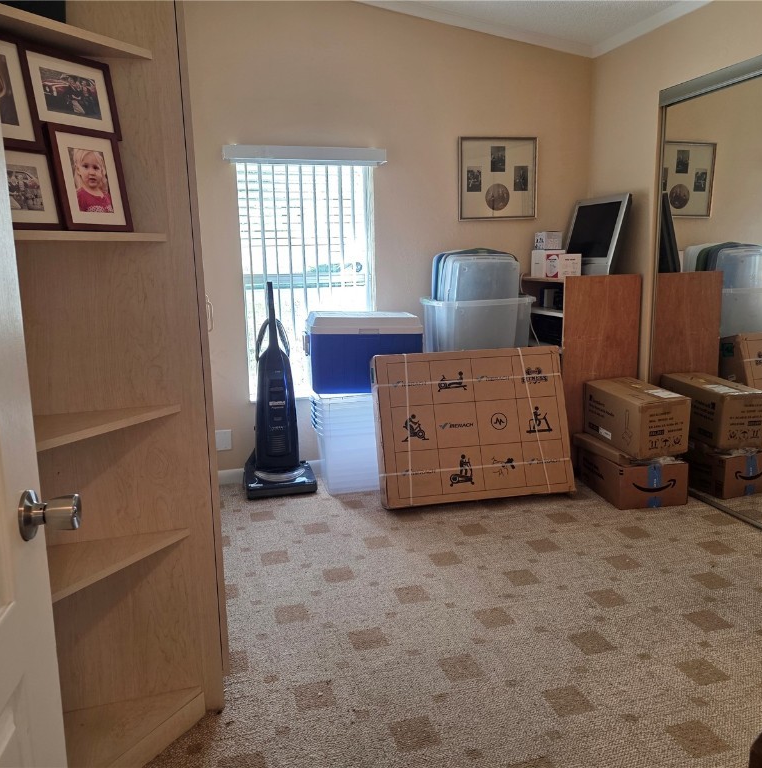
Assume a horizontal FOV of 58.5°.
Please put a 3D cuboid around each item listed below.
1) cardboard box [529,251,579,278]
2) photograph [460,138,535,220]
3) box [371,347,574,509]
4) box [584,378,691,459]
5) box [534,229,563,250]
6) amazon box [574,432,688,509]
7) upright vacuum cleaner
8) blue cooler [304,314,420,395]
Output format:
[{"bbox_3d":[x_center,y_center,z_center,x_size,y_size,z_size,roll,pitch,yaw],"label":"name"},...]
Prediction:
[{"bbox_3d":[0.972,-0.667,3.777,0.132,0.150,0.300,-4,11,-16],"label":"cardboard box"},{"bbox_3d":[0.688,-1.186,3.929,0.497,0.457,0.025,-4,11,-16],"label":"photograph"},{"bbox_3d":[0.467,0.212,3.485,0.976,0.744,0.157,-3,-7,-11],"label":"box"},{"bbox_3d":[1.327,0.171,3.561,0.291,0.279,0.473,-4,11,-16],"label":"box"},{"bbox_3d":[0.944,-0.805,3.833,0.105,0.095,0.110,-4,11,-16],"label":"box"},{"bbox_3d":[1.309,0.453,3.585,0.356,0.220,0.520,-2,11,-7],"label":"amazon box"},{"bbox_3d":[-0.564,0.025,3.614,0.365,1.110,0.310,-4,11,-15],"label":"upright vacuum cleaner"},{"bbox_3d":[-0.099,-0.175,3.646,0.605,0.390,0.370,-2,11,-8],"label":"blue cooler"}]

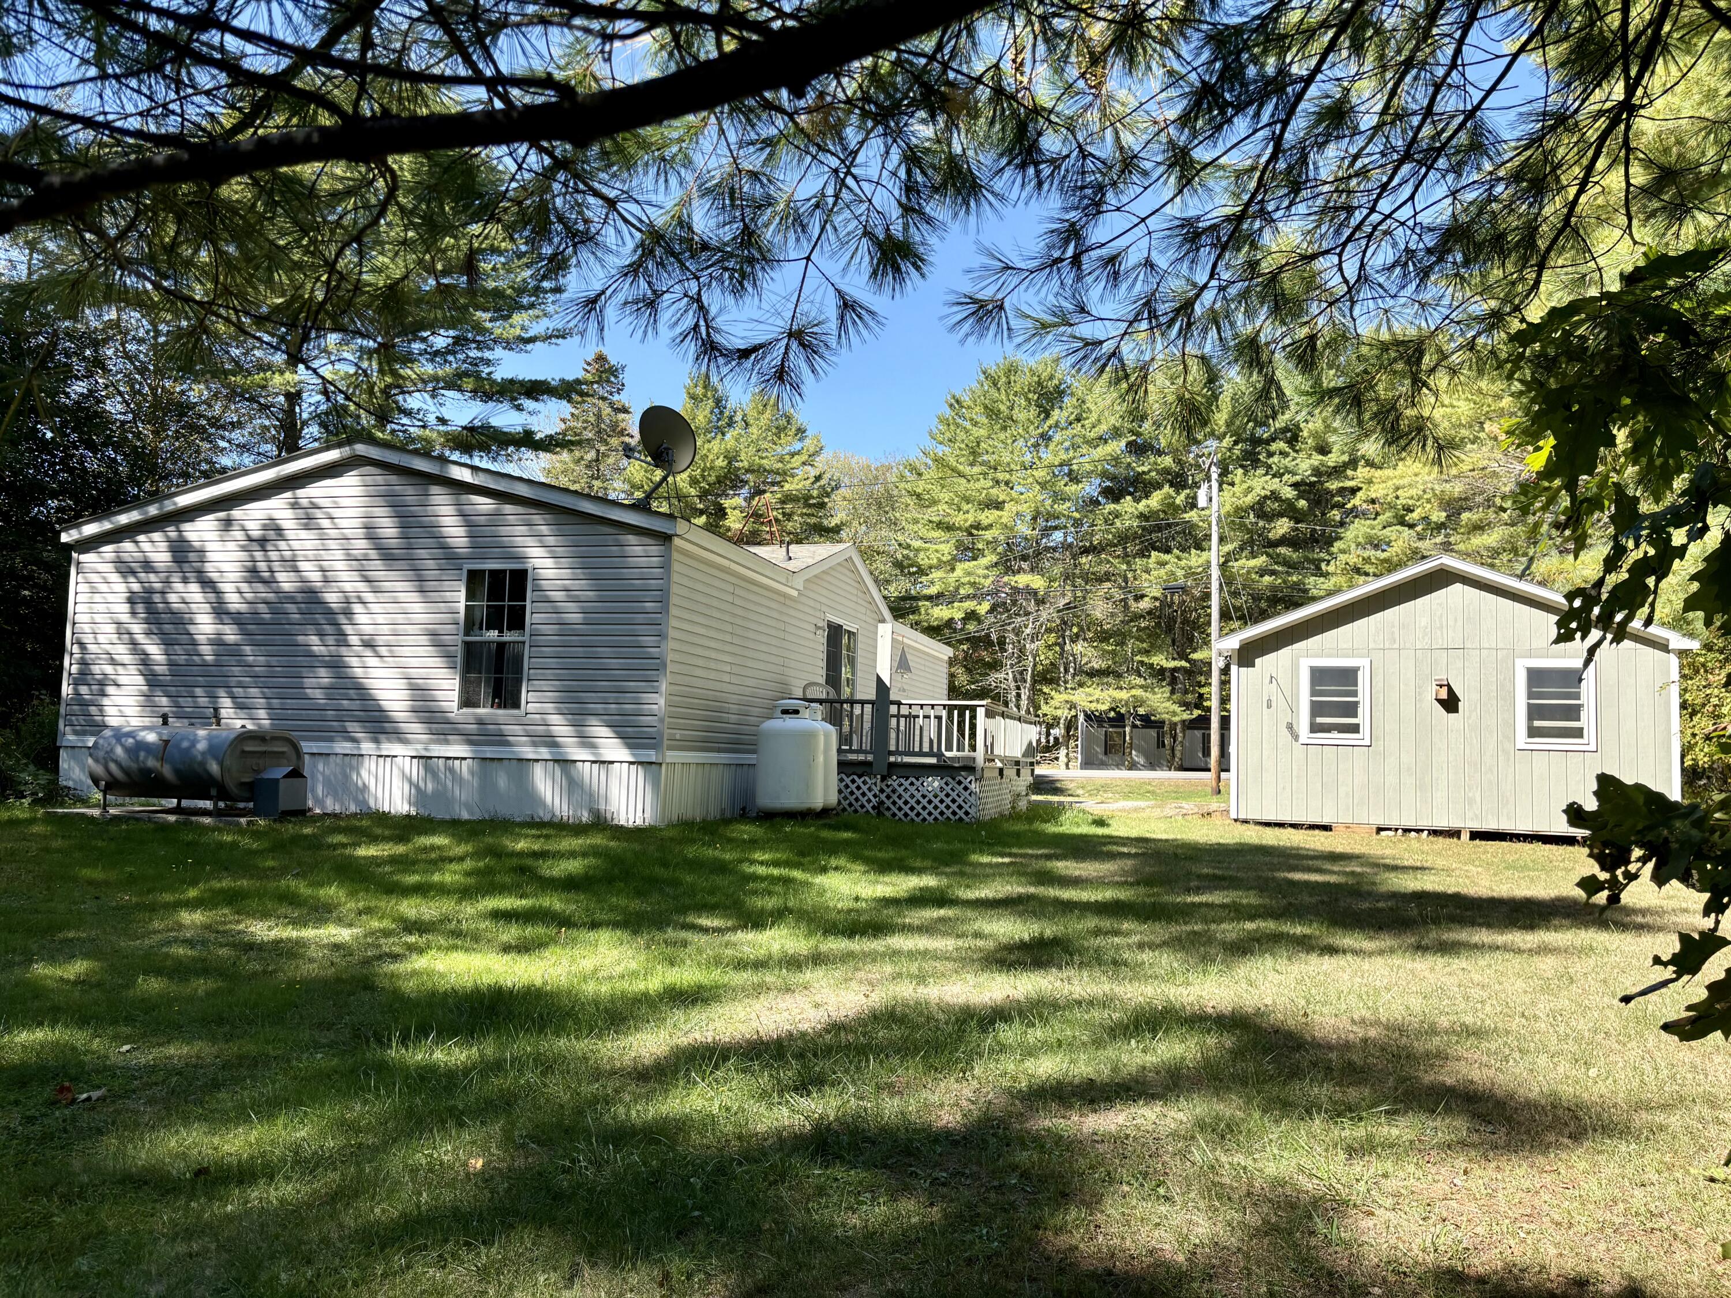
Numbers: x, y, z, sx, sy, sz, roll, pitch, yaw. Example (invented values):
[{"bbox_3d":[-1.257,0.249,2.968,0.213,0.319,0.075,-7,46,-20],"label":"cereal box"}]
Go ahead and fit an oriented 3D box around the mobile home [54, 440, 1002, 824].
[{"bbox_3d":[-3.674,0.434,21.422,7.497,3.990,15.679,0,-5,14],"label":"mobile home"}]

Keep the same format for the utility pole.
[{"bbox_3d":[10.574,-0.910,39.362,0.280,10.722,0.280,1,-5,0],"label":"utility pole"}]

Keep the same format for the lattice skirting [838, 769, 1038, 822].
[{"bbox_3d":[0.824,2.088,19.006,2.559,0.615,5.492,0,-5,14],"label":"lattice skirting"}]

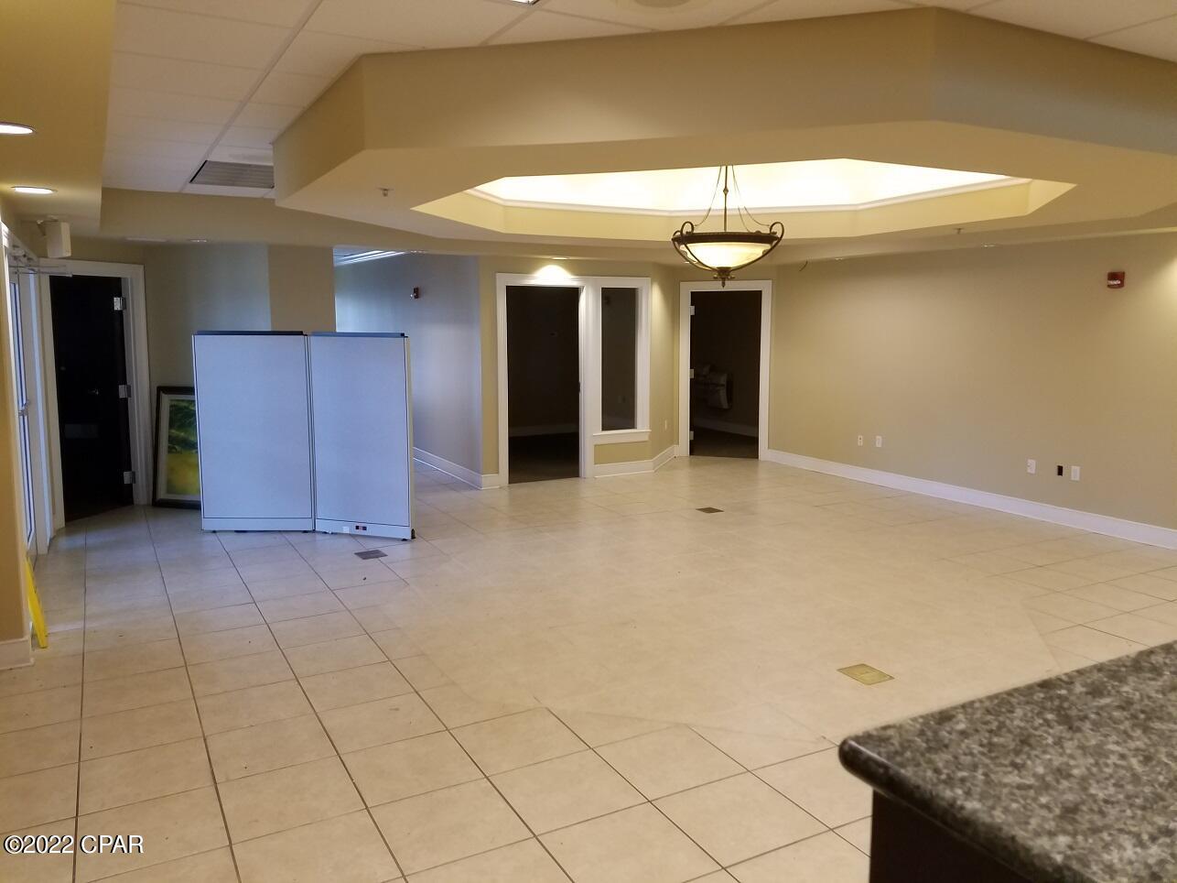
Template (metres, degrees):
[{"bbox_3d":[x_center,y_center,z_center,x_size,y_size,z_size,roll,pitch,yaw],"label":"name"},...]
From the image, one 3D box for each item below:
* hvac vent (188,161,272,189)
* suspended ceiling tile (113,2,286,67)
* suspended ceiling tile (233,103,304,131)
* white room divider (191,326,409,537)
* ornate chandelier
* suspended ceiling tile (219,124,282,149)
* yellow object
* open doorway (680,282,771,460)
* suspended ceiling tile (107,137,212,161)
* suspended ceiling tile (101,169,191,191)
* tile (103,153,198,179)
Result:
[{"bbox_3d":[-2.485,-1.925,6.368,0.598,0.030,1.135,-4,9,-29],"label":"hvac vent"},{"bbox_3d":[-1.412,-1.462,3.197,0.592,0.020,0.610,-4,9,-29],"label":"suspended ceiling tile"},{"bbox_3d":[-1.622,-1.645,4.462,0.275,0.020,0.610,-4,9,-29],"label":"suspended ceiling tile"},{"bbox_3d":[-2.257,-0.056,7.082,1.815,1.615,0.205,1,8,9],"label":"white room divider"},{"bbox_3d":[0.882,-1.487,5.624,0.720,1.000,0.720,0,8,0],"label":"ornate chandelier"},{"bbox_3d":[-1.871,-1.725,5.015,0.378,0.020,0.610,-4,9,-29],"label":"suspended ceiling tile"},{"bbox_3d":[-3.043,0.769,4.838,0.080,0.620,0.300,-9,11,-28],"label":"yellow object"},{"bbox_3d":[1.677,-0.860,10.822,1.063,2.148,0.140,2,9,16],"label":"open doorway"},{"bbox_3d":[-2.590,-1.768,5.312,0.592,0.020,0.610,-4,9,-29],"label":"suspended ceiling tile"},{"bbox_3d":[-3.201,-1.927,6.410,0.592,0.020,0.640,-4,9,-29],"label":"suspended ceiling tile"},{"bbox_3d":[-2.884,-1.845,5.841,0.592,0.020,0.610,-4,9,-29],"label":"tile"}]

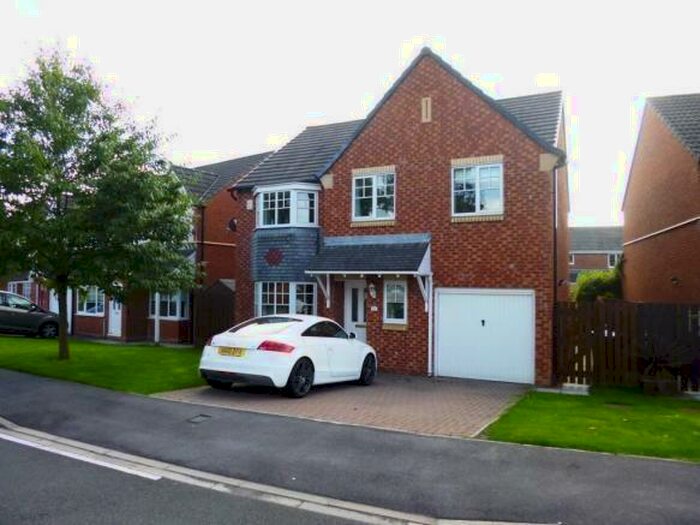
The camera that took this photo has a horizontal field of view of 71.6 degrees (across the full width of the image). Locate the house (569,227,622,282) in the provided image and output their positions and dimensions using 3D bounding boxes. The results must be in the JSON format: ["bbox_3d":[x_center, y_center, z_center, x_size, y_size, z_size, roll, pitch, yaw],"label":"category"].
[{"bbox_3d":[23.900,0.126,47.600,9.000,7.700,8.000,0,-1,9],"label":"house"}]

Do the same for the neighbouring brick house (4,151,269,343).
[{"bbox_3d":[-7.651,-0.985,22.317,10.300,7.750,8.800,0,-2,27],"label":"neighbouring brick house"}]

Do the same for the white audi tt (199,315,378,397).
[{"bbox_3d":[-0.947,1.760,9.677,1.842,1.352,4.178,0,-8,29],"label":"white audi tt"}]

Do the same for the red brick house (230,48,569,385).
[{"bbox_3d":[2.143,-1.121,15.422,8.715,7.800,9.000,0,-2,26],"label":"red brick house"}]

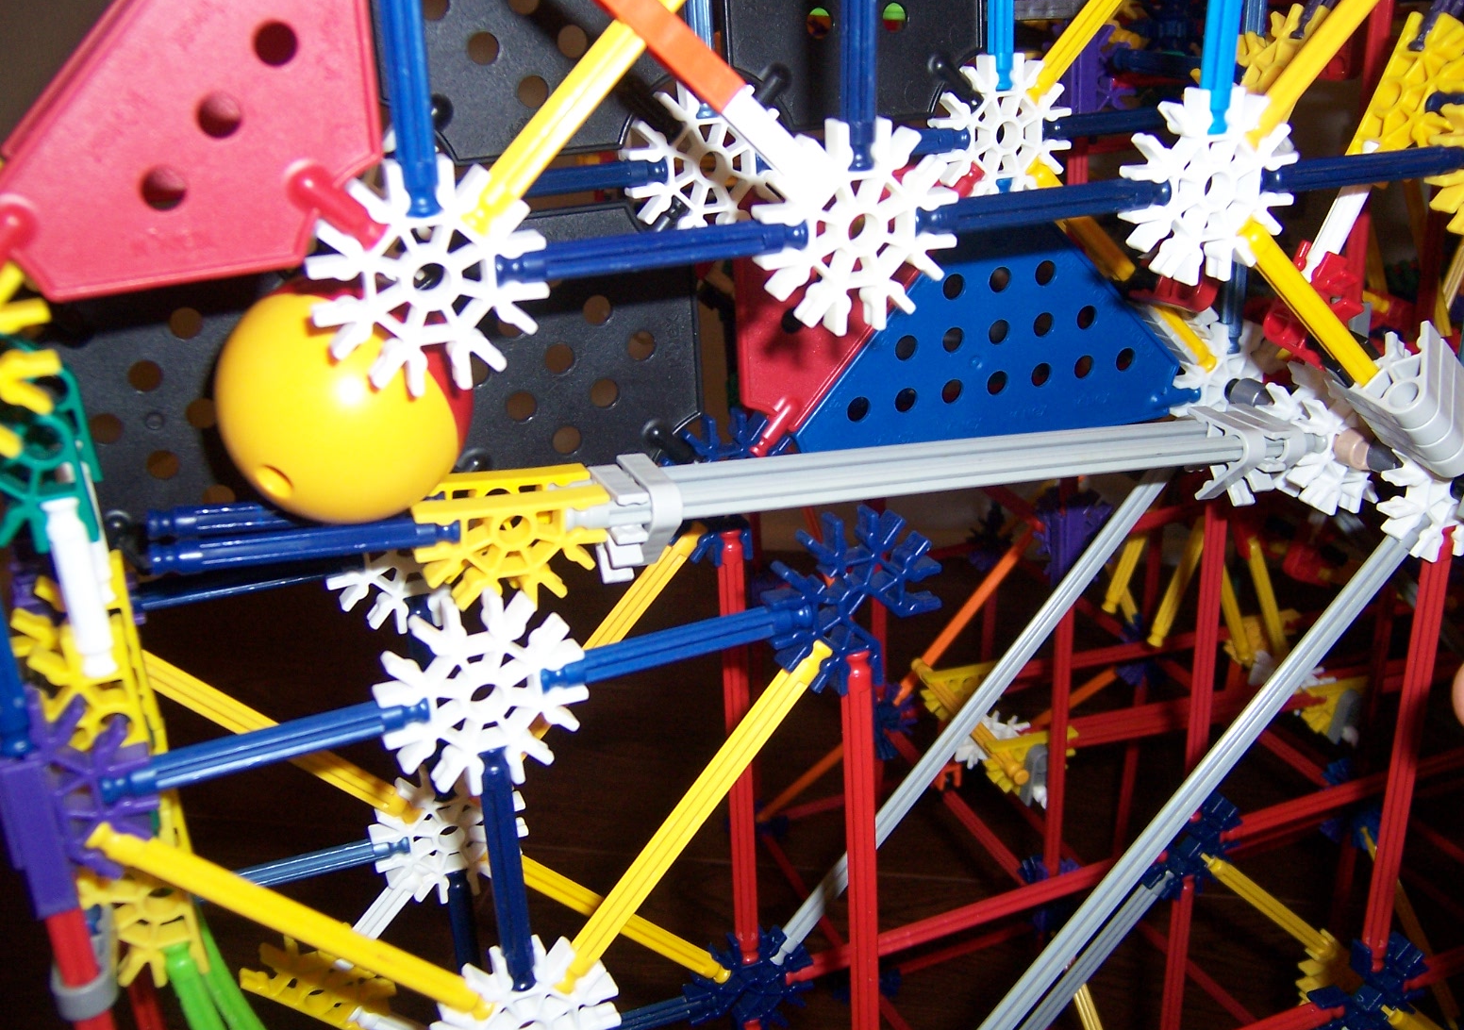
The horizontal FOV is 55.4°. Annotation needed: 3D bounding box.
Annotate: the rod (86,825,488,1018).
[{"bbox_3d":[-0.076,0.074,0.250,0.086,0.006,0.006,37,1,-30],"label":"rod"}]

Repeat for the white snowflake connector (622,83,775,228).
[{"bbox_3d":[-0.004,-0.077,0.310,0.038,0.038,0.006,-11,24,-19],"label":"white snowflake connector"}]

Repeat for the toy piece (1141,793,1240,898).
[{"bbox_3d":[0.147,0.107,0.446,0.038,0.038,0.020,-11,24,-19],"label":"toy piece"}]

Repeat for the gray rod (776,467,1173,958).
[{"bbox_3d":[0.072,0.049,0.386,0.191,0.006,0.006,-51,31,2],"label":"gray rod"}]

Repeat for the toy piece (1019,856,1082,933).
[{"bbox_3d":[0.129,0.152,0.557,0.031,0.038,0.036,-11,23,-21],"label":"toy piece"}]

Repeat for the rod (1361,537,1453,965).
[{"bbox_3d":[0.171,0.063,0.351,0.006,0.130,0.006,-11,24,-19],"label":"rod"}]

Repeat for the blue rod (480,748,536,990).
[{"bbox_3d":[-0.042,0.067,0.263,0.006,0.054,0.006,-12,23,-20],"label":"blue rod"}]

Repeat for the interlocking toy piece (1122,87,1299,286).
[{"bbox_3d":[0.092,-0.063,0.267,0.038,0.038,0.006,-11,22,-19],"label":"interlocking toy piece"}]

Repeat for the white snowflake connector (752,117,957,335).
[{"bbox_3d":[0.023,-0.051,0.242,0.037,0.037,0.006,-11,25,-20],"label":"white snowflake connector"}]

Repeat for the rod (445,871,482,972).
[{"bbox_3d":[-0.065,0.112,0.346,0.006,0.054,0.006,-11,23,-21],"label":"rod"}]

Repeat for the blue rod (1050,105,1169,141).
[{"bbox_3d":[0.102,-0.098,0.347,0.054,0.006,0.006,-11,24,-19],"label":"blue rod"}]

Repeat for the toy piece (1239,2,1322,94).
[{"bbox_3d":[0.137,-0.113,0.364,0.006,0.038,0.023,14,13,-27],"label":"toy piece"}]

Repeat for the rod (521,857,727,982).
[{"bbox_3d":[-0.031,0.105,0.360,0.006,0.086,0.006,-52,31,0],"label":"rod"}]

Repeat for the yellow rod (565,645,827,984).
[{"bbox_3d":[-0.008,0.060,0.275,0.086,0.006,0.006,-51,30,2],"label":"yellow rod"}]

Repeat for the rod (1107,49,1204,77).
[{"bbox_3d":[0.119,-0.120,0.373,0.006,0.006,0.054,-12,25,-20],"label":"rod"}]

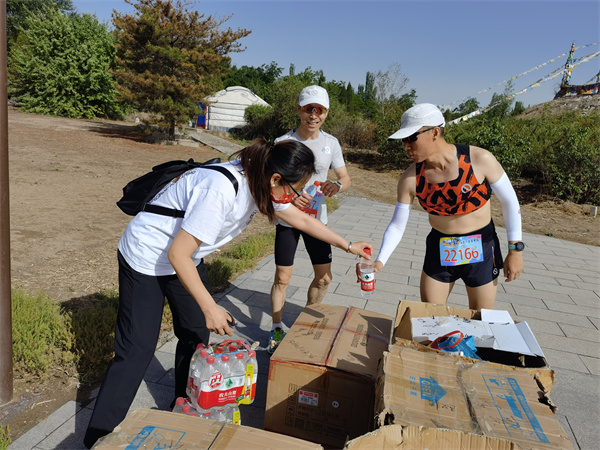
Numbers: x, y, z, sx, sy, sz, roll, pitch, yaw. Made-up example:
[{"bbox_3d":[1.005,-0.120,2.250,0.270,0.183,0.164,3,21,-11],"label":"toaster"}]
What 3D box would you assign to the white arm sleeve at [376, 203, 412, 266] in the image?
[{"bbox_3d":[0.384,0.033,1.970,0.095,0.330,0.110,0,-36,41],"label":"white arm sleeve"}]

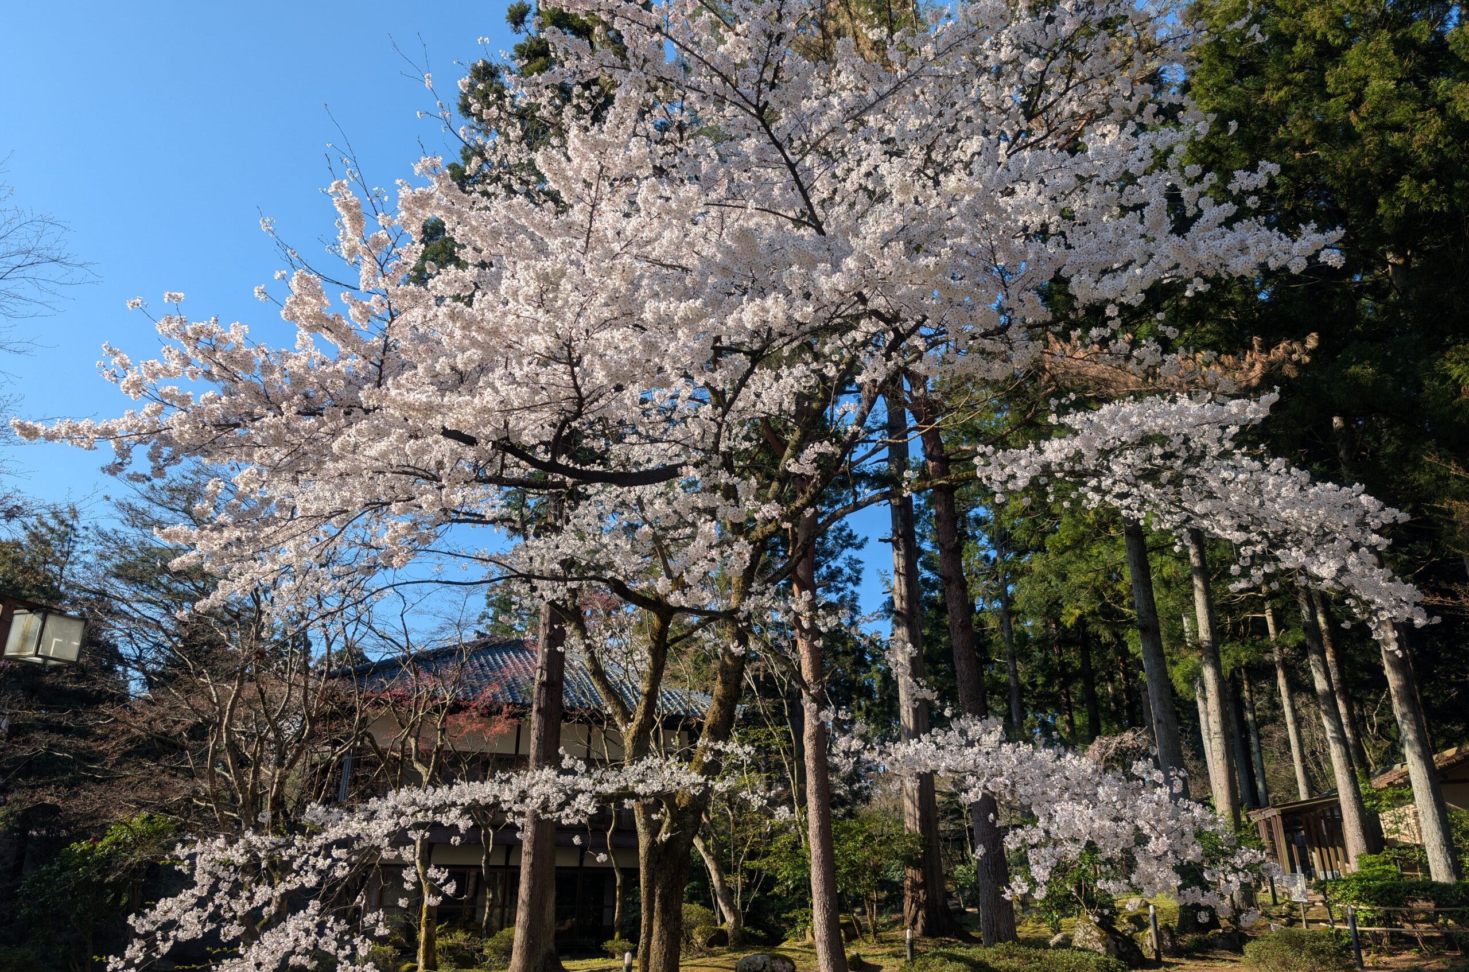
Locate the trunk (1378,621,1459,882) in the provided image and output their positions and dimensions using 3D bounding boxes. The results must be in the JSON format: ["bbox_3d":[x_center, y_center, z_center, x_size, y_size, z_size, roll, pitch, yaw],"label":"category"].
[{"bbox_3d":[11.812,4.777,17.685,0.460,4.900,0.460,-13,-25,31],"label":"trunk"}]

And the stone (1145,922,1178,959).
[{"bbox_3d":[6.739,7.165,16.100,0.500,0.530,0.480,-8,-23,20],"label":"stone"}]

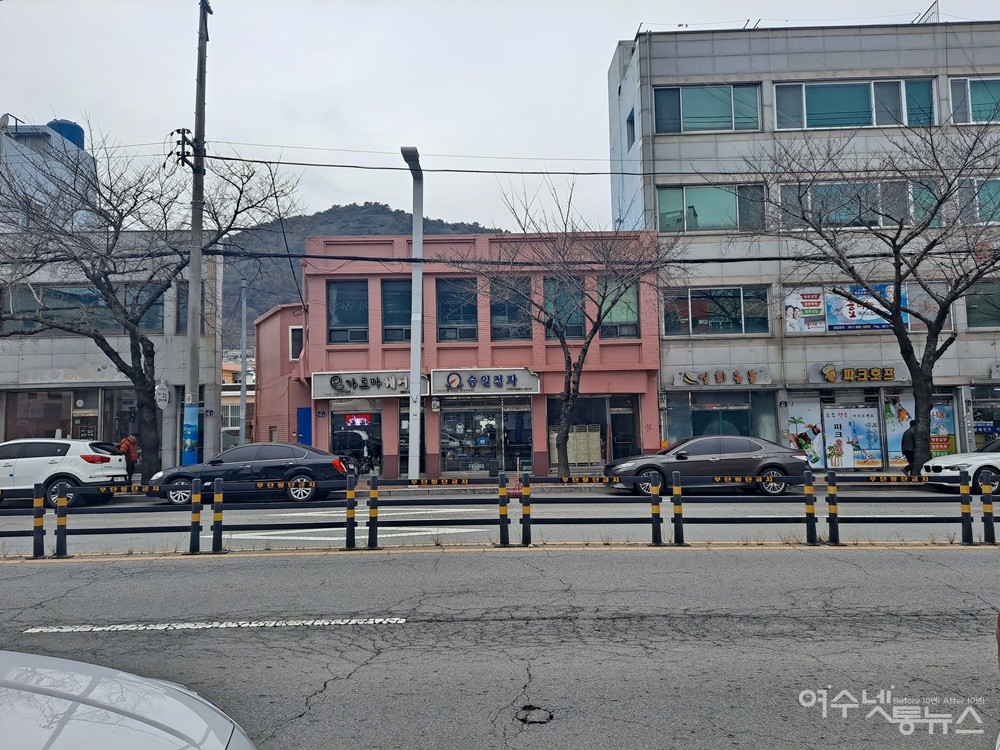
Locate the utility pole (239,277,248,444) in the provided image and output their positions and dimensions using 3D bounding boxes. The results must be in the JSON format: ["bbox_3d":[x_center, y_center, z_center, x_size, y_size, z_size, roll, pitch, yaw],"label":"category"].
[{"bbox_3d":[-9.491,-0.012,25.599,0.190,7.322,0.190,-1,-5,0],"label":"utility pole"}]

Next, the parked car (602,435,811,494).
[{"bbox_3d":[4.879,2.081,16.649,4.885,1.445,1.840,-1,-5,0],"label":"parked car"}]

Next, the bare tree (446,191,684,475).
[{"bbox_3d":[1.734,-1.239,19.158,6.831,8.330,6.000,-1,-5,0],"label":"bare tree"}]

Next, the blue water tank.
[{"bbox_3d":[-18.459,-9.909,29.420,1.633,1.750,1.633,-1,-5,0],"label":"blue water tank"}]

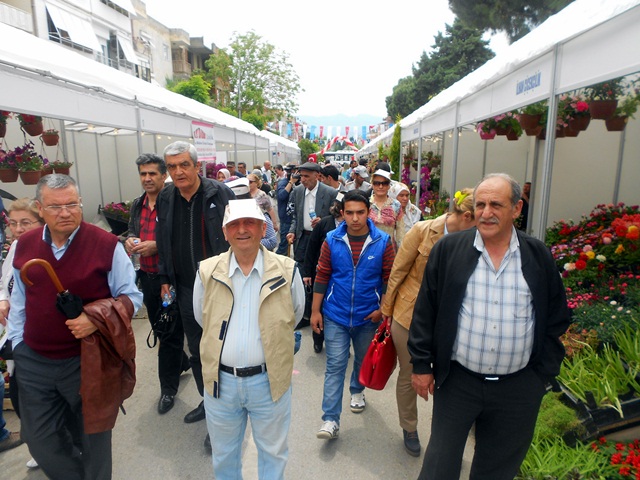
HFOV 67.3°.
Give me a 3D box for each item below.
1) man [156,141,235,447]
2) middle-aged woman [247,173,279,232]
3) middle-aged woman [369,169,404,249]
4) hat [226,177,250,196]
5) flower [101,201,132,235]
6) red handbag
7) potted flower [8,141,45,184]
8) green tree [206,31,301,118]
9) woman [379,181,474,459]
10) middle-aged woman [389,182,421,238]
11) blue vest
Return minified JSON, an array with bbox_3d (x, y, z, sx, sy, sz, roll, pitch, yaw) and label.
[{"bbox_3d":[-0.628,0.374,2.699,0.540,1.817,0.420,0,10,3],"label":"man"},{"bbox_3d":[-0.666,-0.015,5.777,0.360,1.555,0.450,-10,13,-44],"label":"middle-aged woman"},{"bbox_3d":[0.542,0.189,4.293,0.460,1.621,0.340,0,10,3],"label":"middle-aged woman"},{"bbox_3d":[-0.695,-0.456,4.100,0.240,0.160,0.270,3,10,22],"label":"hat"},{"bbox_3d":[-2.599,-0.277,6.200,0.420,0.420,0.480,6,12,36],"label":"flower"},{"bbox_3d":[0.325,0.648,2.720,0.160,0.390,0.300,14,10,19],"label":"red handbag"},{"bbox_3d":[-2.931,-0.774,4.800,0.360,0.420,0.340,-6,11,-26],"label":"potted flower"},{"bbox_3d":[-4.578,-9.249,33.923,6.800,10.458,6.800,-1,10,0],"label":"green tree"},{"bbox_3d":[0.653,0.485,2.741,0.560,1.552,0.420,-3,10,-14],"label":"woman"},{"bbox_3d":[0.877,0.154,4.947,0.460,1.463,0.340,-2,10,-6],"label":"middle-aged woman"},{"bbox_3d":[0.213,0.195,2.880,0.410,0.620,0.280,0,10,3],"label":"blue vest"}]

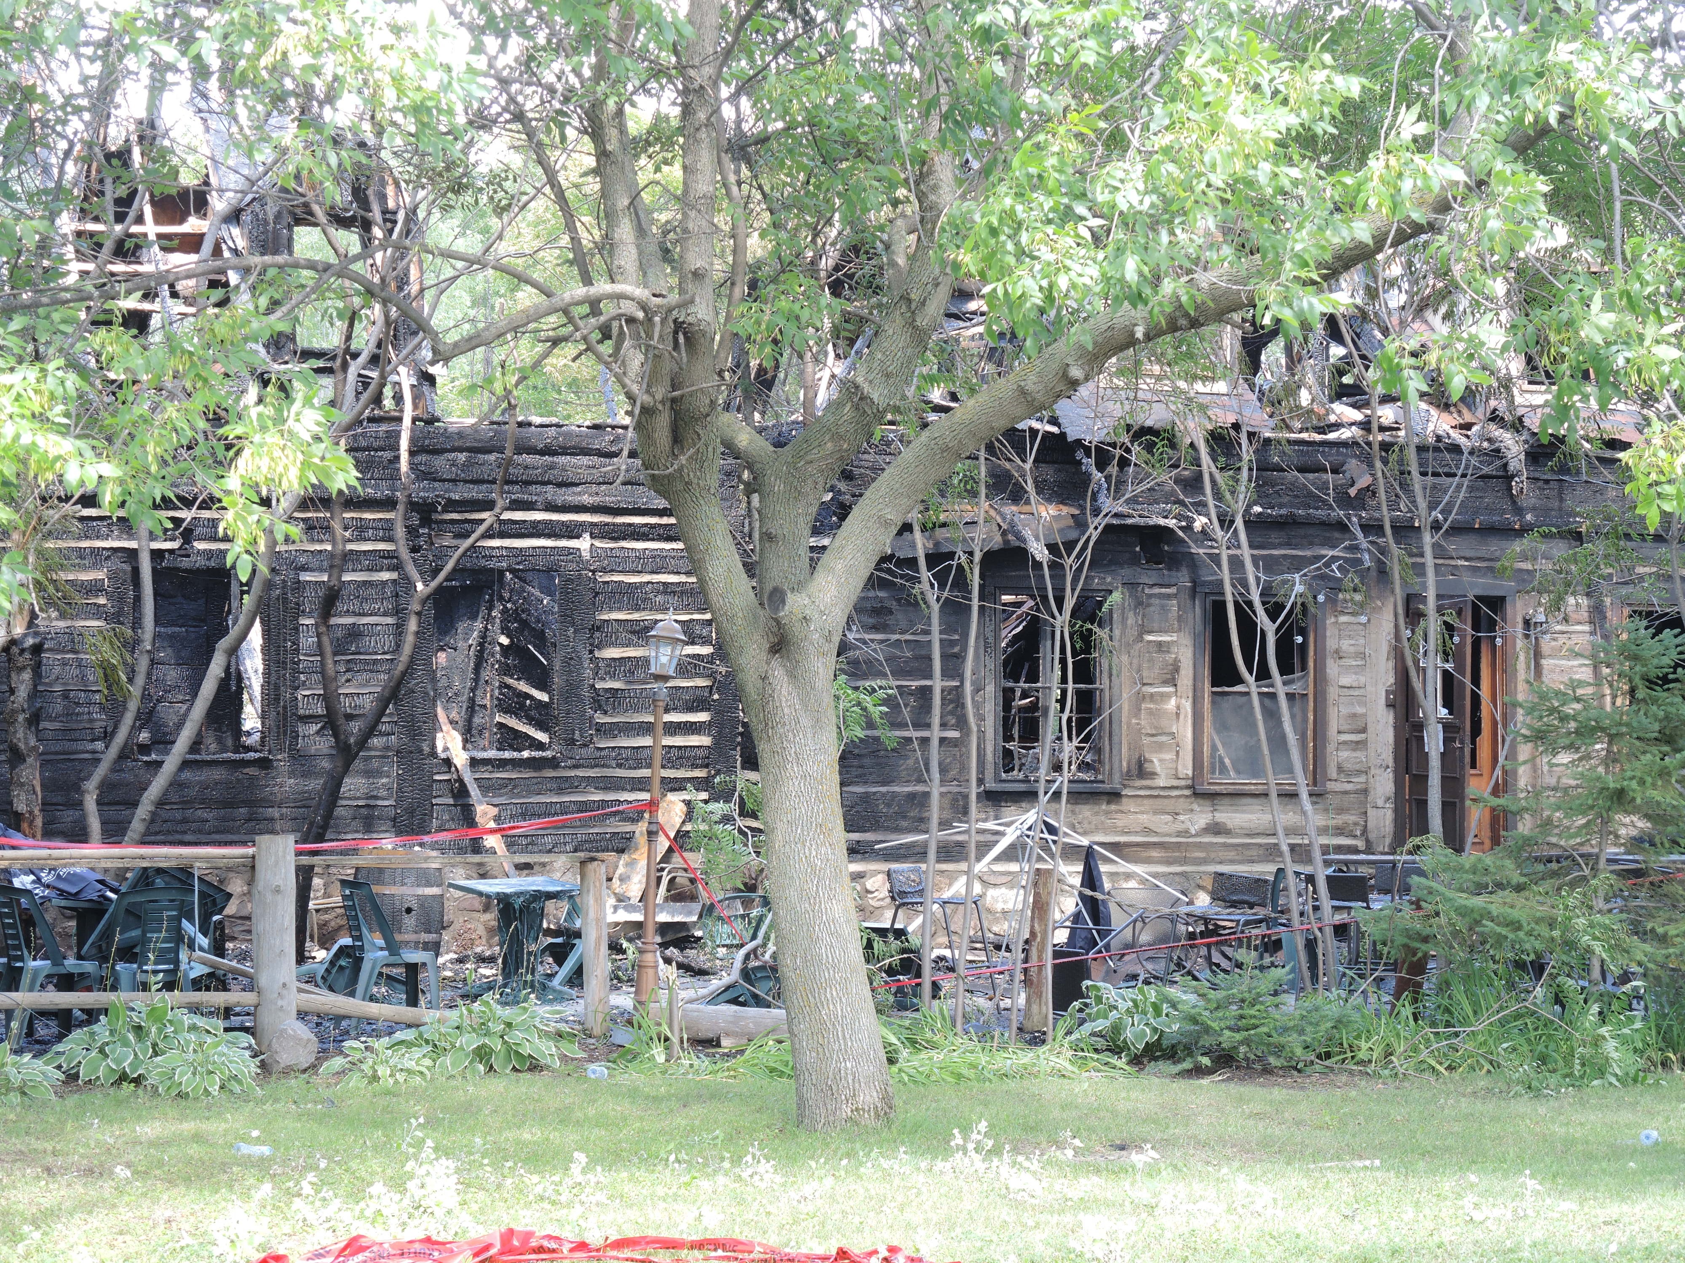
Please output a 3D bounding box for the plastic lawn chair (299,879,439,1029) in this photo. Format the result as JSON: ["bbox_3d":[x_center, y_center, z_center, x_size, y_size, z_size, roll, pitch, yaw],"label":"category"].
[{"bbox_3d":[-2.548,1.829,20.300,0.510,0.850,0.460,1,-3,-23],"label":"plastic lawn chair"}]

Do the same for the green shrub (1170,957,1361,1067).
[{"bbox_3d":[2.316,2.088,19.800,1.020,0.570,0.950,0,-2,0],"label":"green shrub"}]

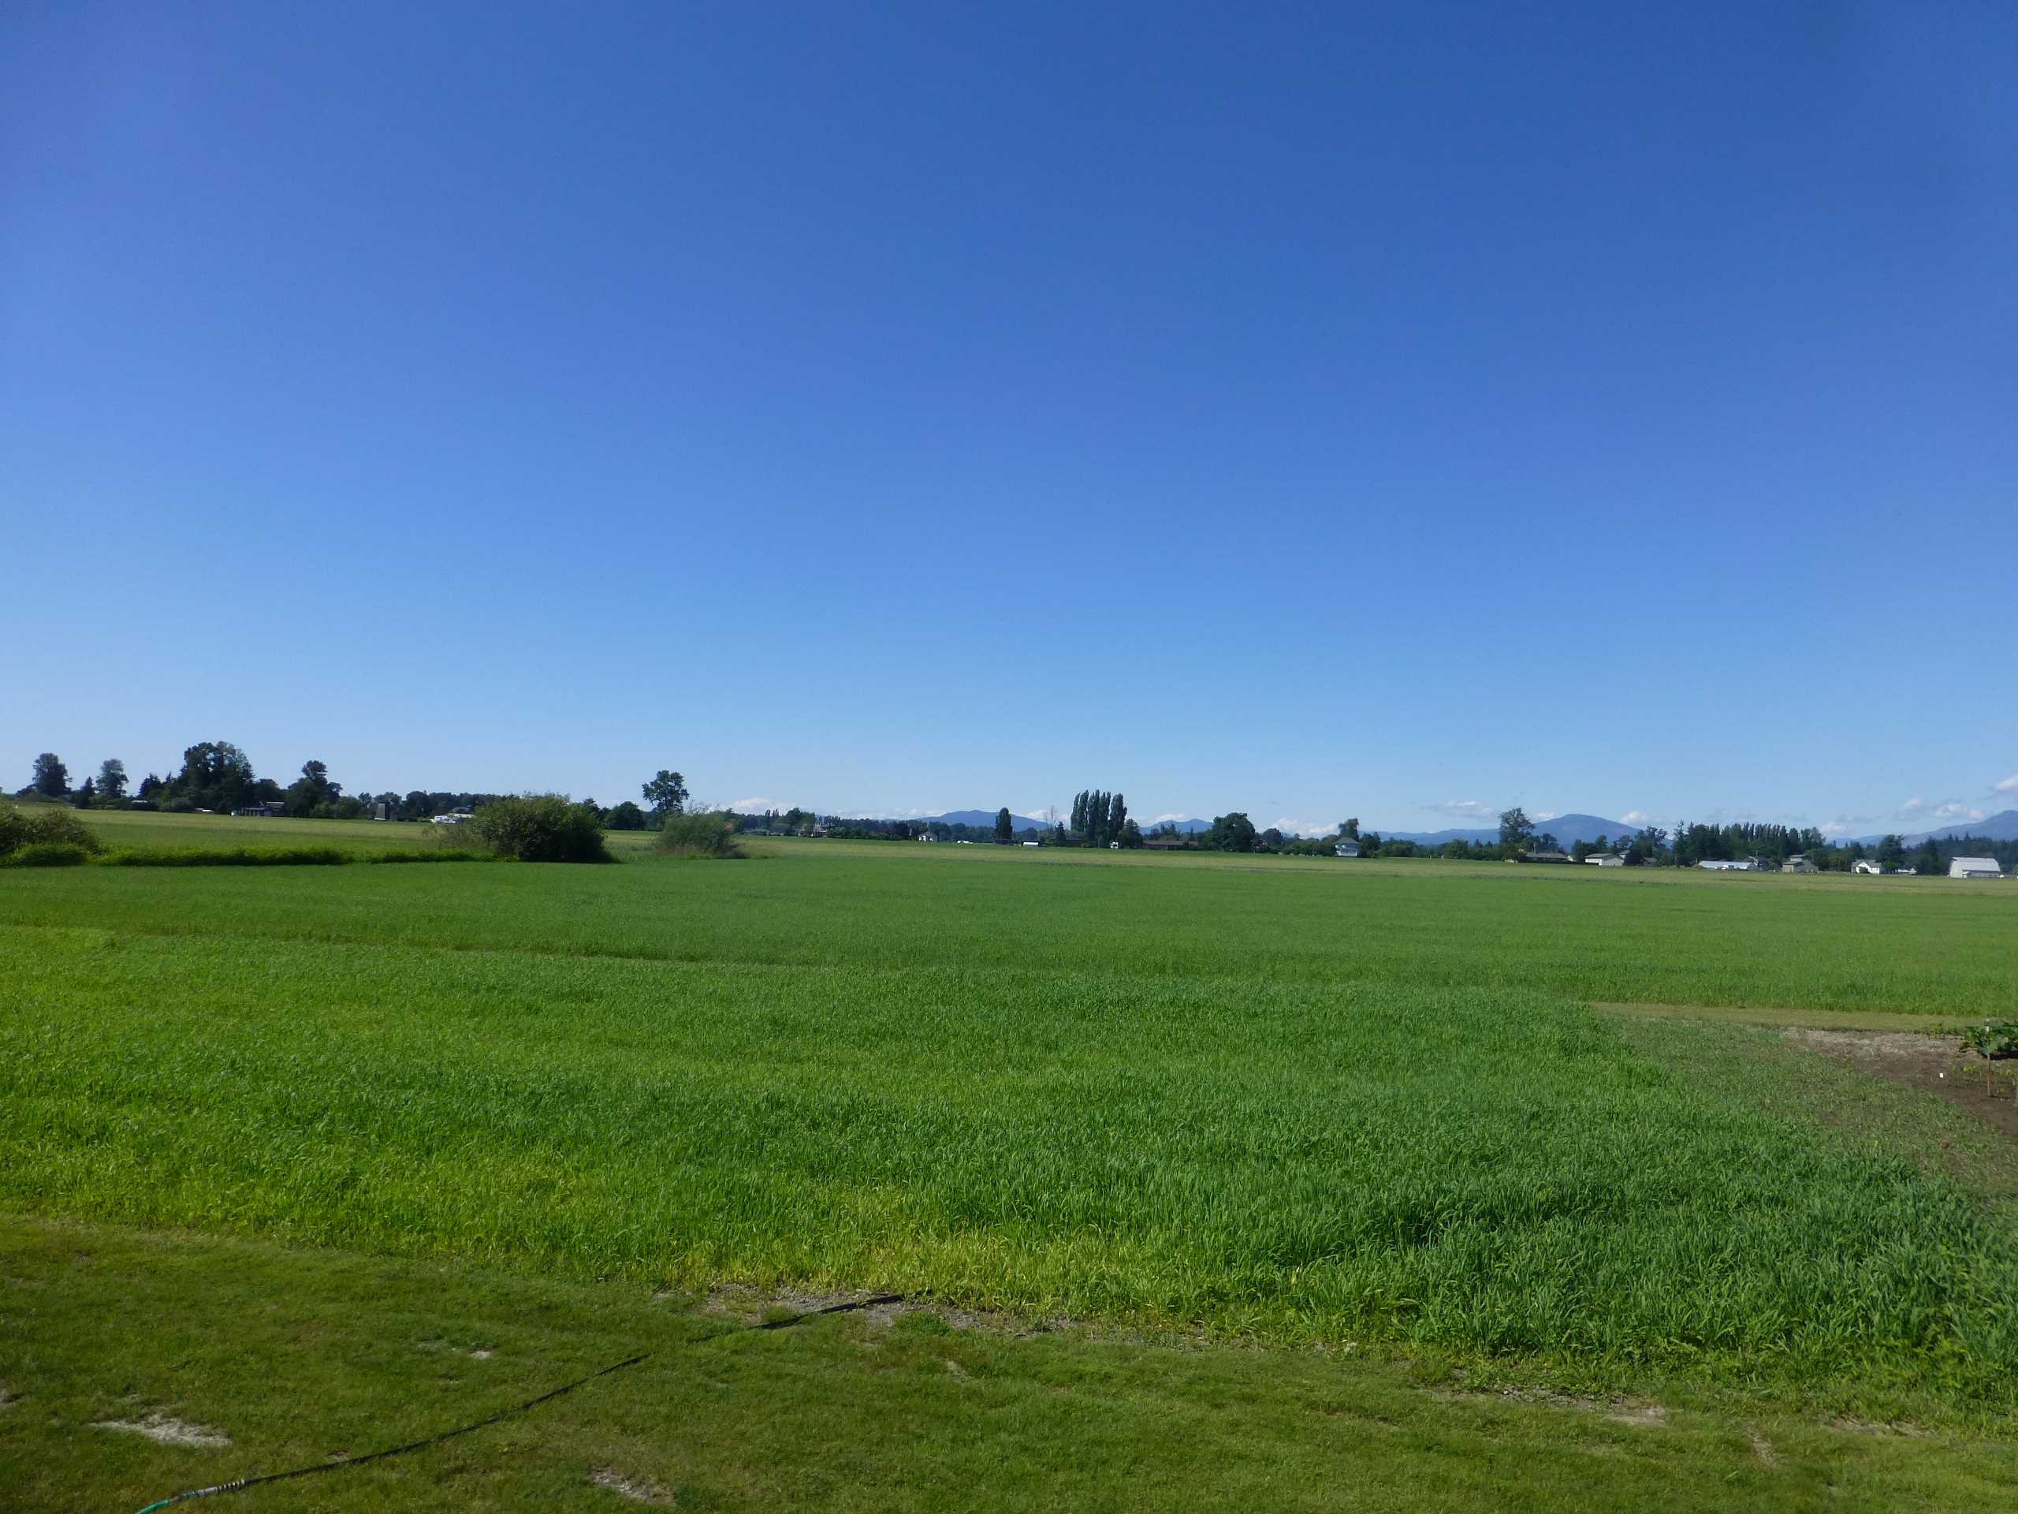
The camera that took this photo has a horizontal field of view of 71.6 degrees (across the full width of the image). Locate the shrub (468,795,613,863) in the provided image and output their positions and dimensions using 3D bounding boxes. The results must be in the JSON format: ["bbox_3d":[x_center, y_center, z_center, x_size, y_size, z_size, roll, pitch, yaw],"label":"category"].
[{"bbox_3d":[-18.604,2.892,55.500,5.450,2.720,4.800,3,-4,-18],"label":"shrub"}]

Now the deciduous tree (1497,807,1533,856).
[{"bbox_3d":[163.014,24.211,450.000,10.490,16.480,10.000,1,-4,20],"label":"deciduous tree"}]

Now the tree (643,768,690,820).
[{"bbox_3d":[-95.577,11.865,390.000,11.950,16.260,12.000,3,-3,-14],"label":"tree"}]

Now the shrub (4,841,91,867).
[{"bbox_3d":[-24.723,2.515,36.000,1.870,0.770,1.800,4,-4,-34],"label":"shrub"}]

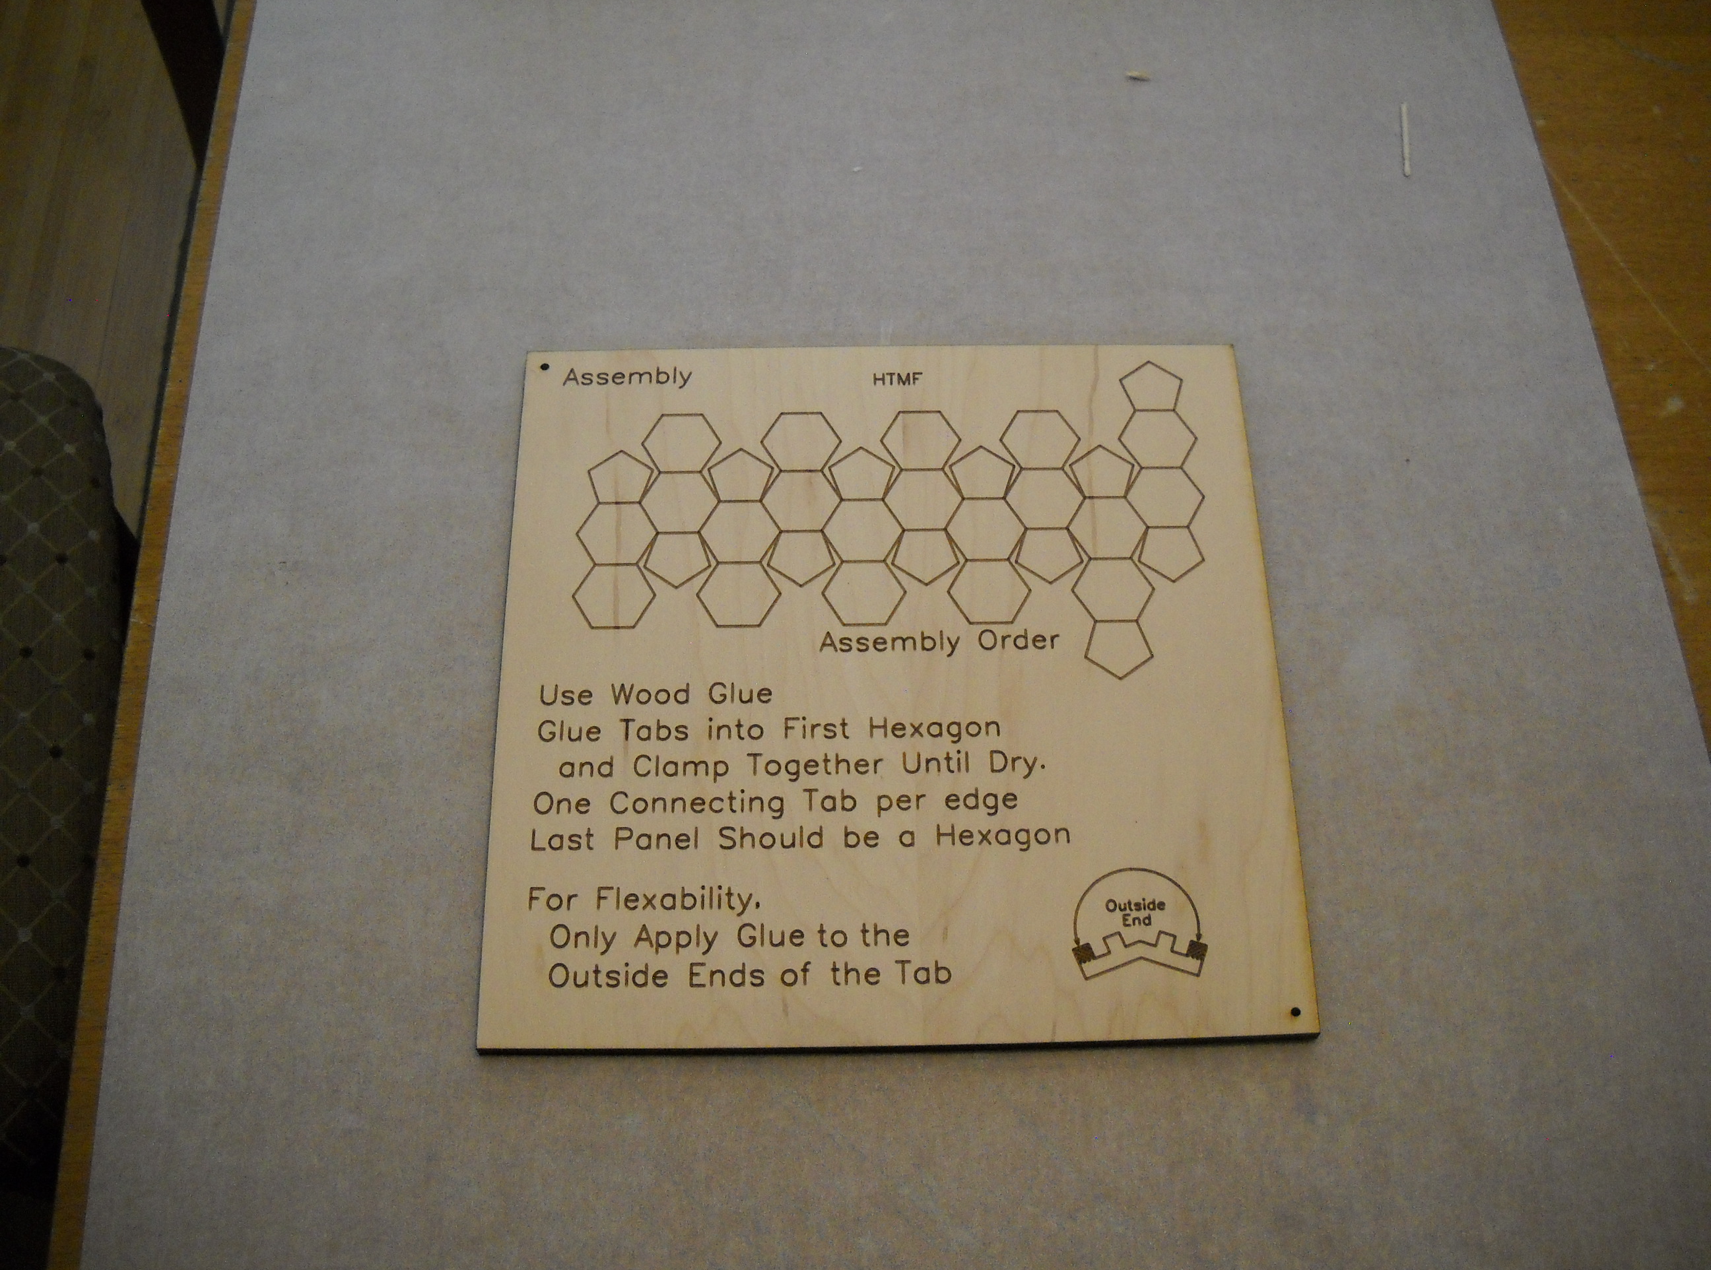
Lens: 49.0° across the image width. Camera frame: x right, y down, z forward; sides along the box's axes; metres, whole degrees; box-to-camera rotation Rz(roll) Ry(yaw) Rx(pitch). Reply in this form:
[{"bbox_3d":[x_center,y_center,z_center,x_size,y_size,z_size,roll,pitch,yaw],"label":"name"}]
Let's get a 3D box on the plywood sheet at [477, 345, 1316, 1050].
[{"bbox_3d":[0.010,0.009,0.542,0.223,0.006,0.223,-1,63,-1],"label":"plywood sheet"}]

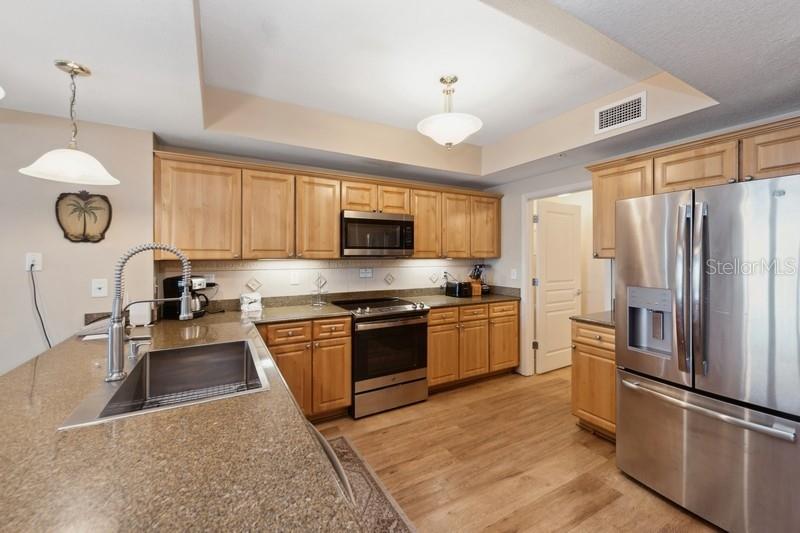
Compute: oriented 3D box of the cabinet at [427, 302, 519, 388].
[{"bbox_3d":[0.695,0.840,3.644,1.302,0.834,0.633,-1,2,-29],"label":"cabinet"}]

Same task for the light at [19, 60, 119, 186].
[{"bbox_3d":[-1.602,-0.700,1.527,0.342,0.545,0.342,-1,2,-29],"label":"light"}]

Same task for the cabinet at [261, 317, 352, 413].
[{"bbox_3d":[-0.894,0.867,2.780,0.759,0.834,0.633,-1,2,-29],"label":"cabinet"}]

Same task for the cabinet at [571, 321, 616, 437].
[{"bbox_3d":[1.762,0.876,2.472,0.618,0.834,0.437,-1,2,-29],"label":"cabinet"}]

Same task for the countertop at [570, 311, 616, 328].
[{"bbox_3d":[1.749,0.439,2.457,0.653,0.042,0.447,-1,2,-29],"label":"countertop"}]

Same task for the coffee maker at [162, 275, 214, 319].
[{"bbox_3d":[-1.698,0.241,2.518,0.290,0.345,0.200,1,2,18],"label":"coffee maker"}]

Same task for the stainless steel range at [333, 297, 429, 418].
[{"bbox_3d":[-0.197,0.849,3.116,0.769,0.930,0.678,-1,2,-29],"label":"stainless steel range"}]

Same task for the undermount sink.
[{"bbox_3d":[-0.931,0.572,1.393,0.563,0.251,0.836,-1,2,-29],"label":"undermount sink"}]

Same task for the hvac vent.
[{"bbox_3d":[1.636,-1.143,2.337,0.025,0.205,0.349,-1,2,-29],"label":"hvac vent"}]

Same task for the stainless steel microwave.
[{"bbox_3d":[-0.280,-0.317,3.220,0.762,0.419,0.402,-1,2,-29],"label":"stainless steel microwave"}]

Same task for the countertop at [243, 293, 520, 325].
[{"bbox_3d":[-0.008,0.414,3.251,2.899,0.042,0.658,-1,2,-29],"label":"countertop"}]

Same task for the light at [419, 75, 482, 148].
[{"bbox_3d":[0.339,-1.059,2.159,0.448,0.497,0.448,0,2,0],"label":"light"}]

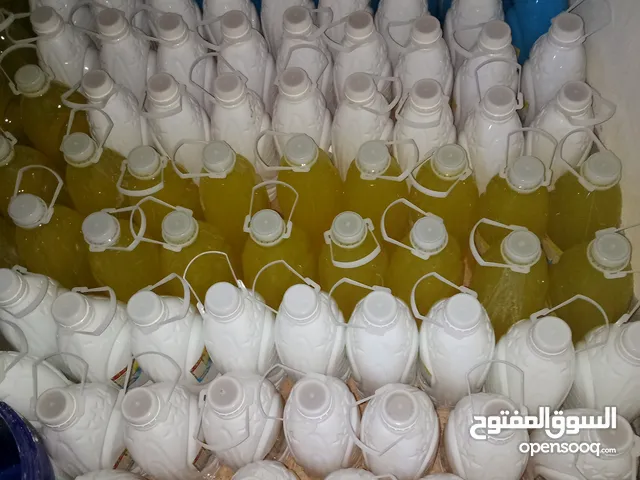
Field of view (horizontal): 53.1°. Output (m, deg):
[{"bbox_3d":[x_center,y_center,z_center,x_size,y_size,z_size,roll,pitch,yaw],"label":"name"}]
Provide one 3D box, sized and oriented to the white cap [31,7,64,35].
[{"bbox_3d":[-0.413,-0.328,0.970,0.043,0.021,0.043,-8,59,0],"label":"white cap"}]

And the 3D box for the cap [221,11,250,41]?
[{"bbox_3d":[-0.124,-0.318,0.947,0.041,0.018,0.041,-5,58,0],"label":"cap"}]

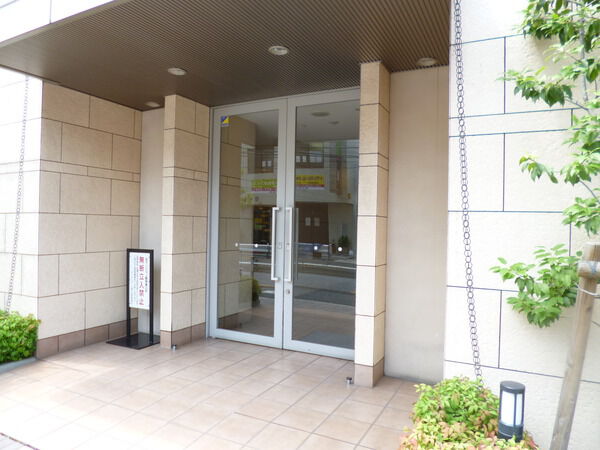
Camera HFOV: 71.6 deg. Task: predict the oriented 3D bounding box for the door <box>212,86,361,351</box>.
[{"bbox_3d":[-0.164,-0.012,4.362,1.950,2.640,0.150,1,0,27],"label":"door"}]

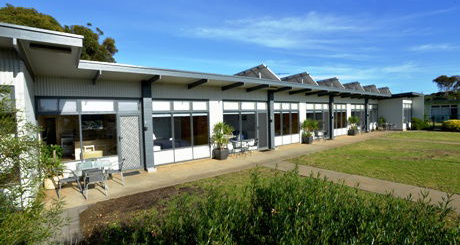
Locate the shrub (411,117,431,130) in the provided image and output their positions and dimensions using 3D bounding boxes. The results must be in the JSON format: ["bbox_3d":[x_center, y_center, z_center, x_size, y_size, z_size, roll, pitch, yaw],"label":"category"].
[{"bbox_3d":[19.179,0.132,21.920,1.350,1.250,1.700,-3,2,-38],"label":"shrub"}]

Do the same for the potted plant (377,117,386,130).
[{"bbox_3d":[15.440,0.164,22.220,0.850,1.300,0.850,-3,2,-38],"label":"potted plant"}]

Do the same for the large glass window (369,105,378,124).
[{"bbox_3d":[14.509,-0.824,22.123,2.600,2.000,0.120,-3,2,-38],"label":"large glass window"}]

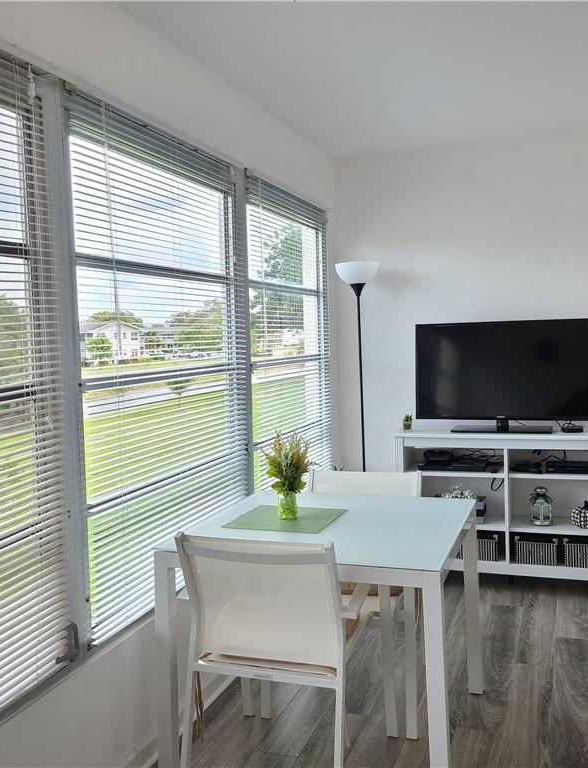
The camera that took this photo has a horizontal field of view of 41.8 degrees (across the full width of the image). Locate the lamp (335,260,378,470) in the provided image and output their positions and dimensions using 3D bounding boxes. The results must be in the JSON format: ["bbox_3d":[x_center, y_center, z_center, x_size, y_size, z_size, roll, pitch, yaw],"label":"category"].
[{"bbox_3d":[0.384,0.207,4.422,0.260,1.800,0.260,0,4,20],"label":"lamp"}]

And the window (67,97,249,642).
[{"bbox_3d":[-0.418,-0.067,2.779,0.100,1.600,1.230,0,4,20],"label":"window"}]

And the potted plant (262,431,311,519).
[{"bbox_3d":[-0.023,0.323,2.766,0.180,0.305,0.170,-1,3,0],"label":"potted plant"}]

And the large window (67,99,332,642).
[{"bbox_3d":[-0.204,-0.107,3.376,0.100,1.600,2.500,0,4,20],"label":"large window"}]

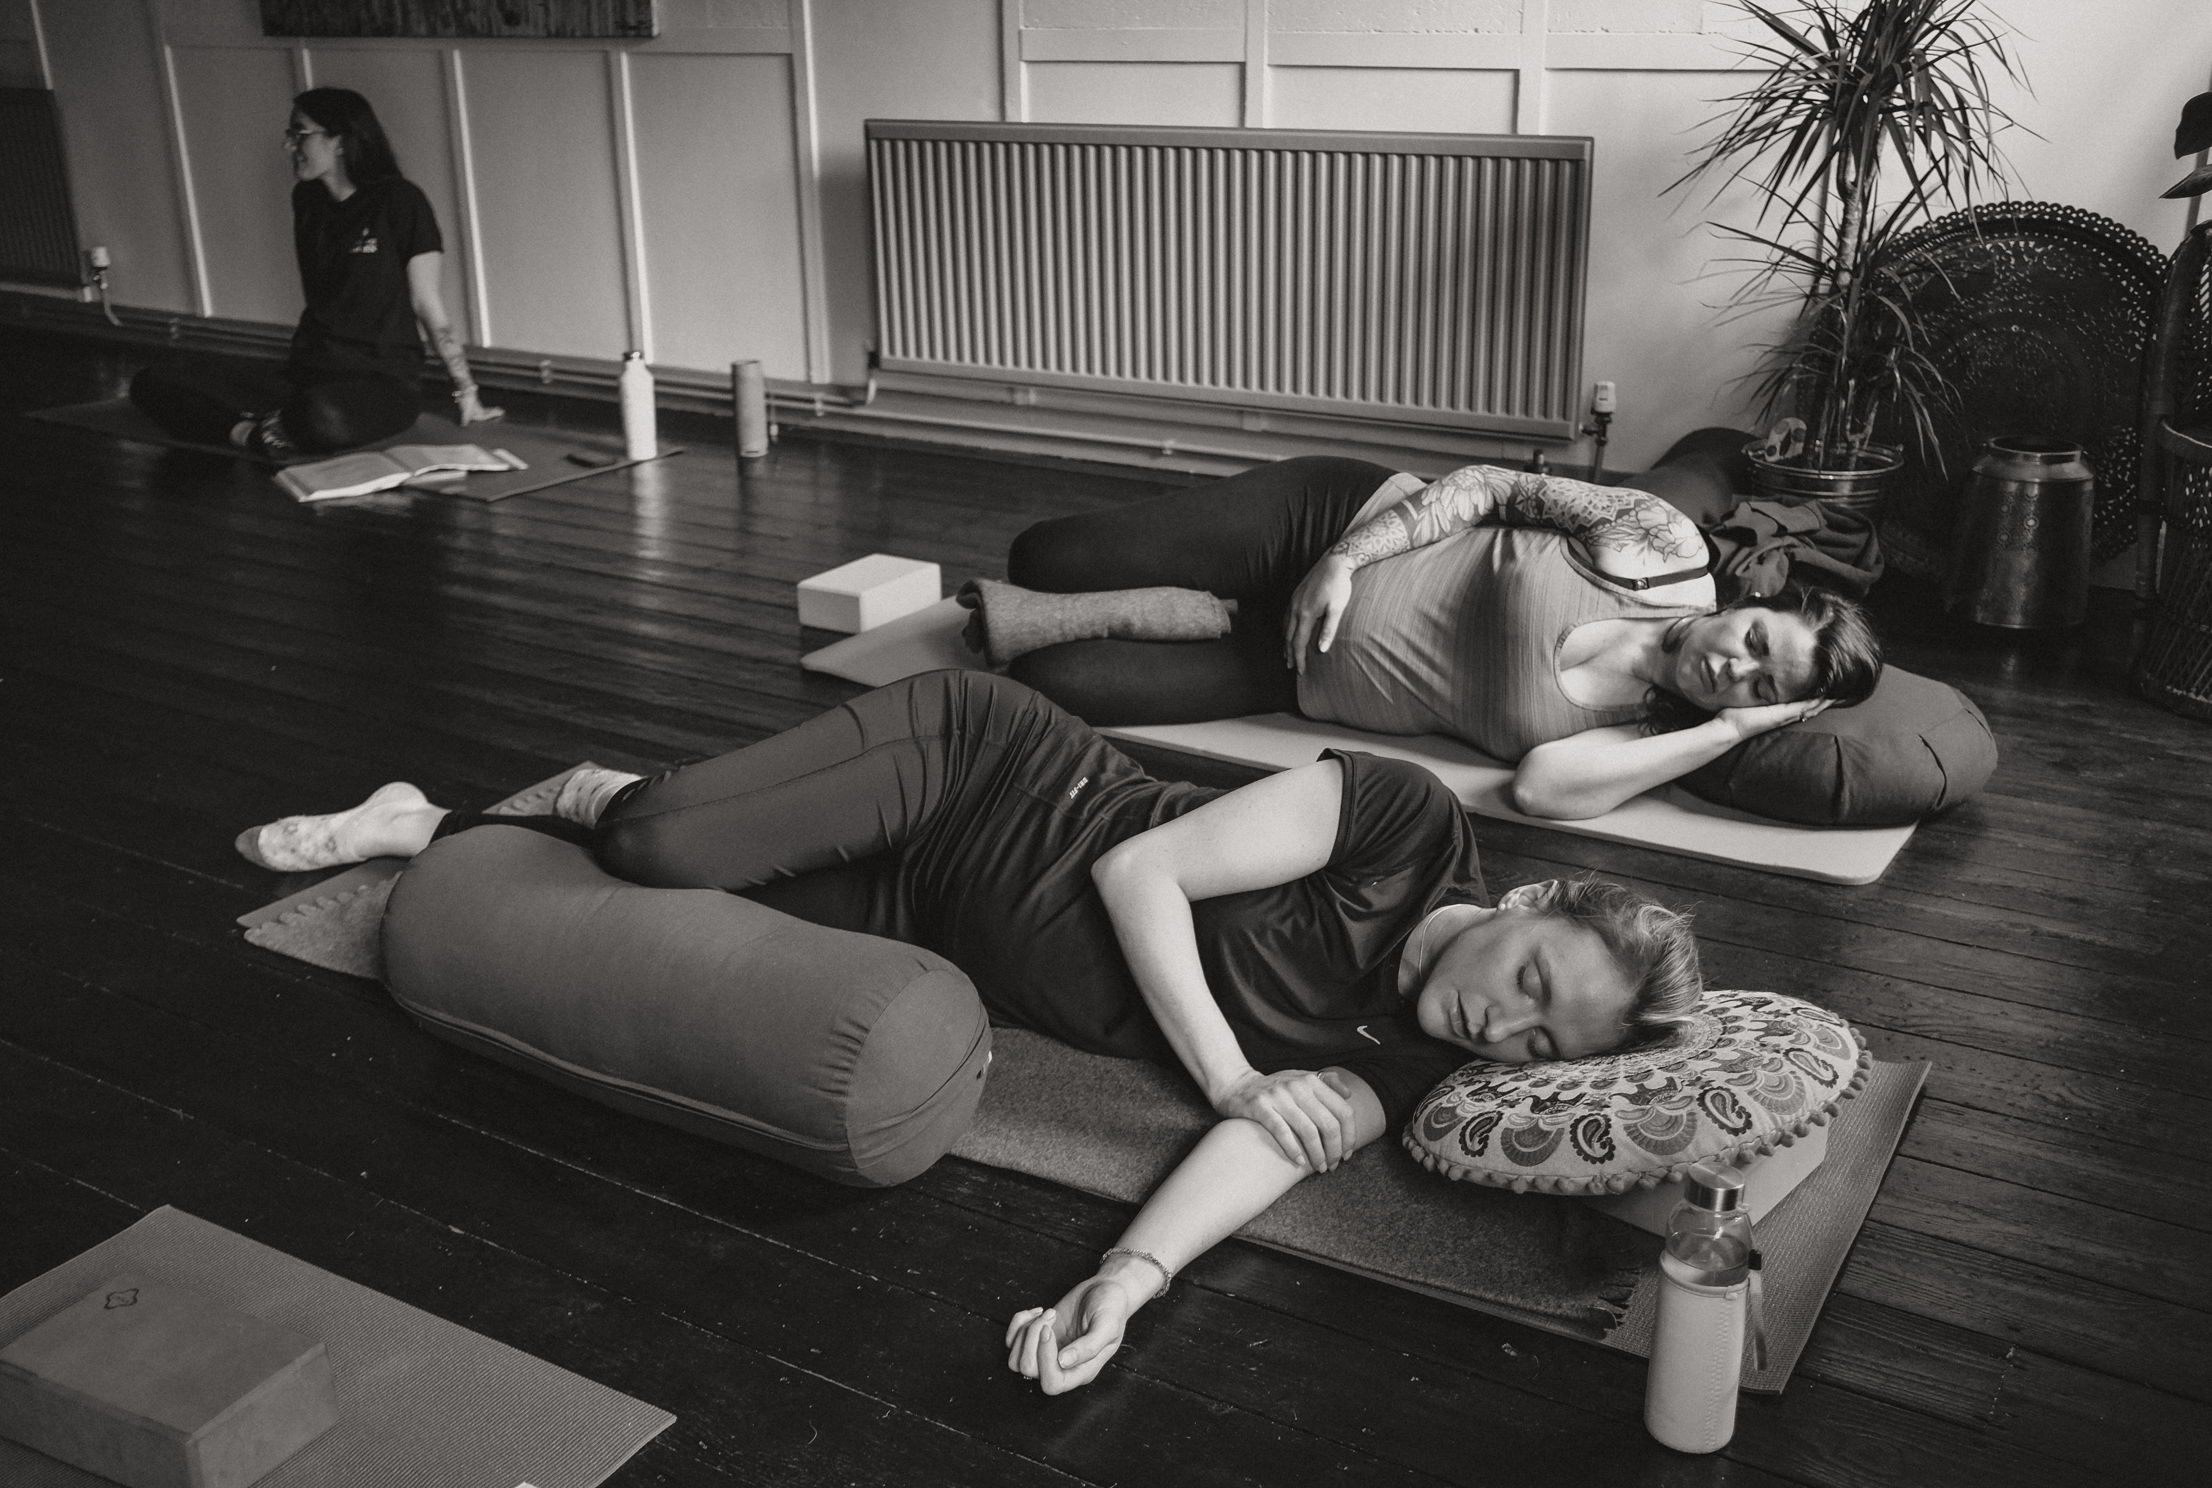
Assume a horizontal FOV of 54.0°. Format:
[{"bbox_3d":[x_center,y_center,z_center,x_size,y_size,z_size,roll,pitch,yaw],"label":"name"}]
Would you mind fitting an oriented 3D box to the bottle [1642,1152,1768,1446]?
[{"bbox_3d":[0.449,0.423,1.640,0.069,0.222,0.069,11,24,31],"label":"bottle"}]

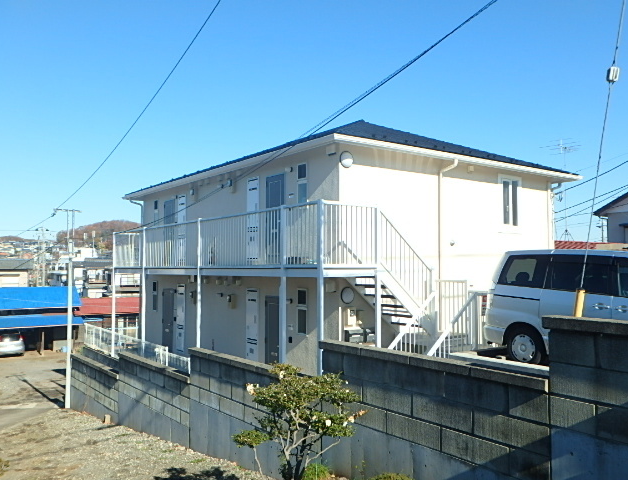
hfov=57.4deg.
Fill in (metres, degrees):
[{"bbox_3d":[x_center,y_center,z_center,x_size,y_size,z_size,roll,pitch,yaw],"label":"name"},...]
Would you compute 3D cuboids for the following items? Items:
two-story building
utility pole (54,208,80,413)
[{"bbox_3d":[0.124,0.147,17.862,9.430,7.279,12.420,2,-3,-37],"label":"two-story building"},{"bbox_3d":[-5.537,1.542,13.008,0.550,4.530,0.160,0,-3,0],"label":"utility pole"}]

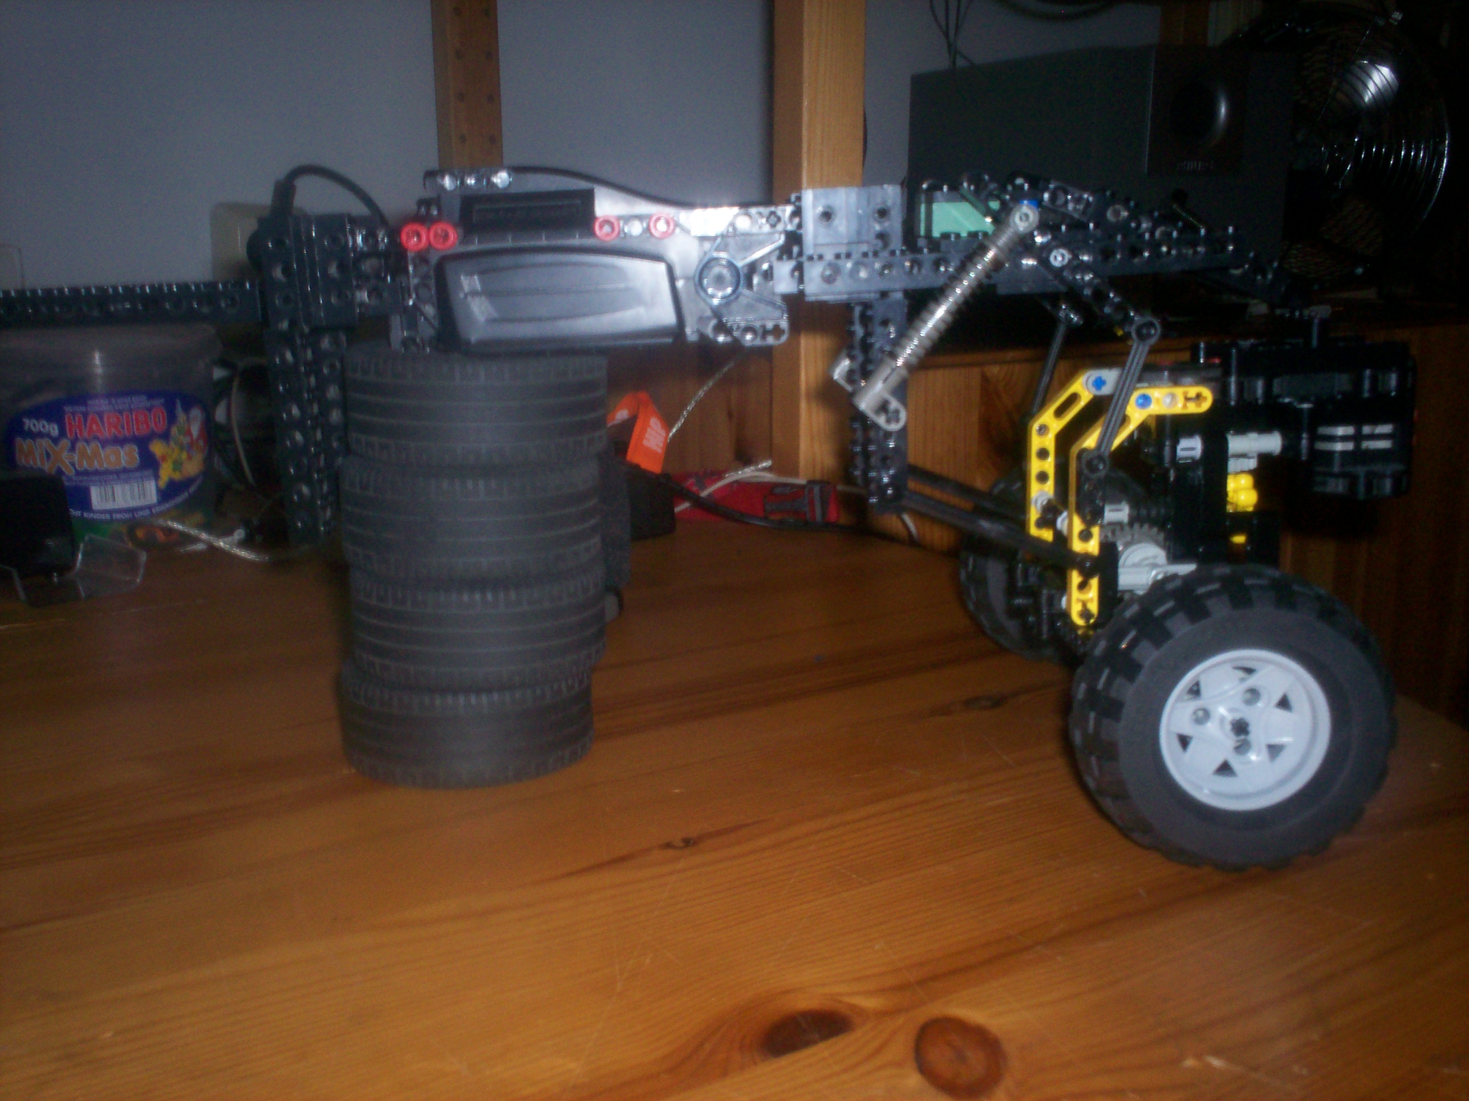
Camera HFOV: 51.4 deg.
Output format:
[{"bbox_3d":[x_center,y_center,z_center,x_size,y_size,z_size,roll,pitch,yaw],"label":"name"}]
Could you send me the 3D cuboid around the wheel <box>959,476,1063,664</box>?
[{"bbox_3d":[0.130,0.005,0.598,0.082,0.082,0.039,0,12,-1],"label":"wheel"}]

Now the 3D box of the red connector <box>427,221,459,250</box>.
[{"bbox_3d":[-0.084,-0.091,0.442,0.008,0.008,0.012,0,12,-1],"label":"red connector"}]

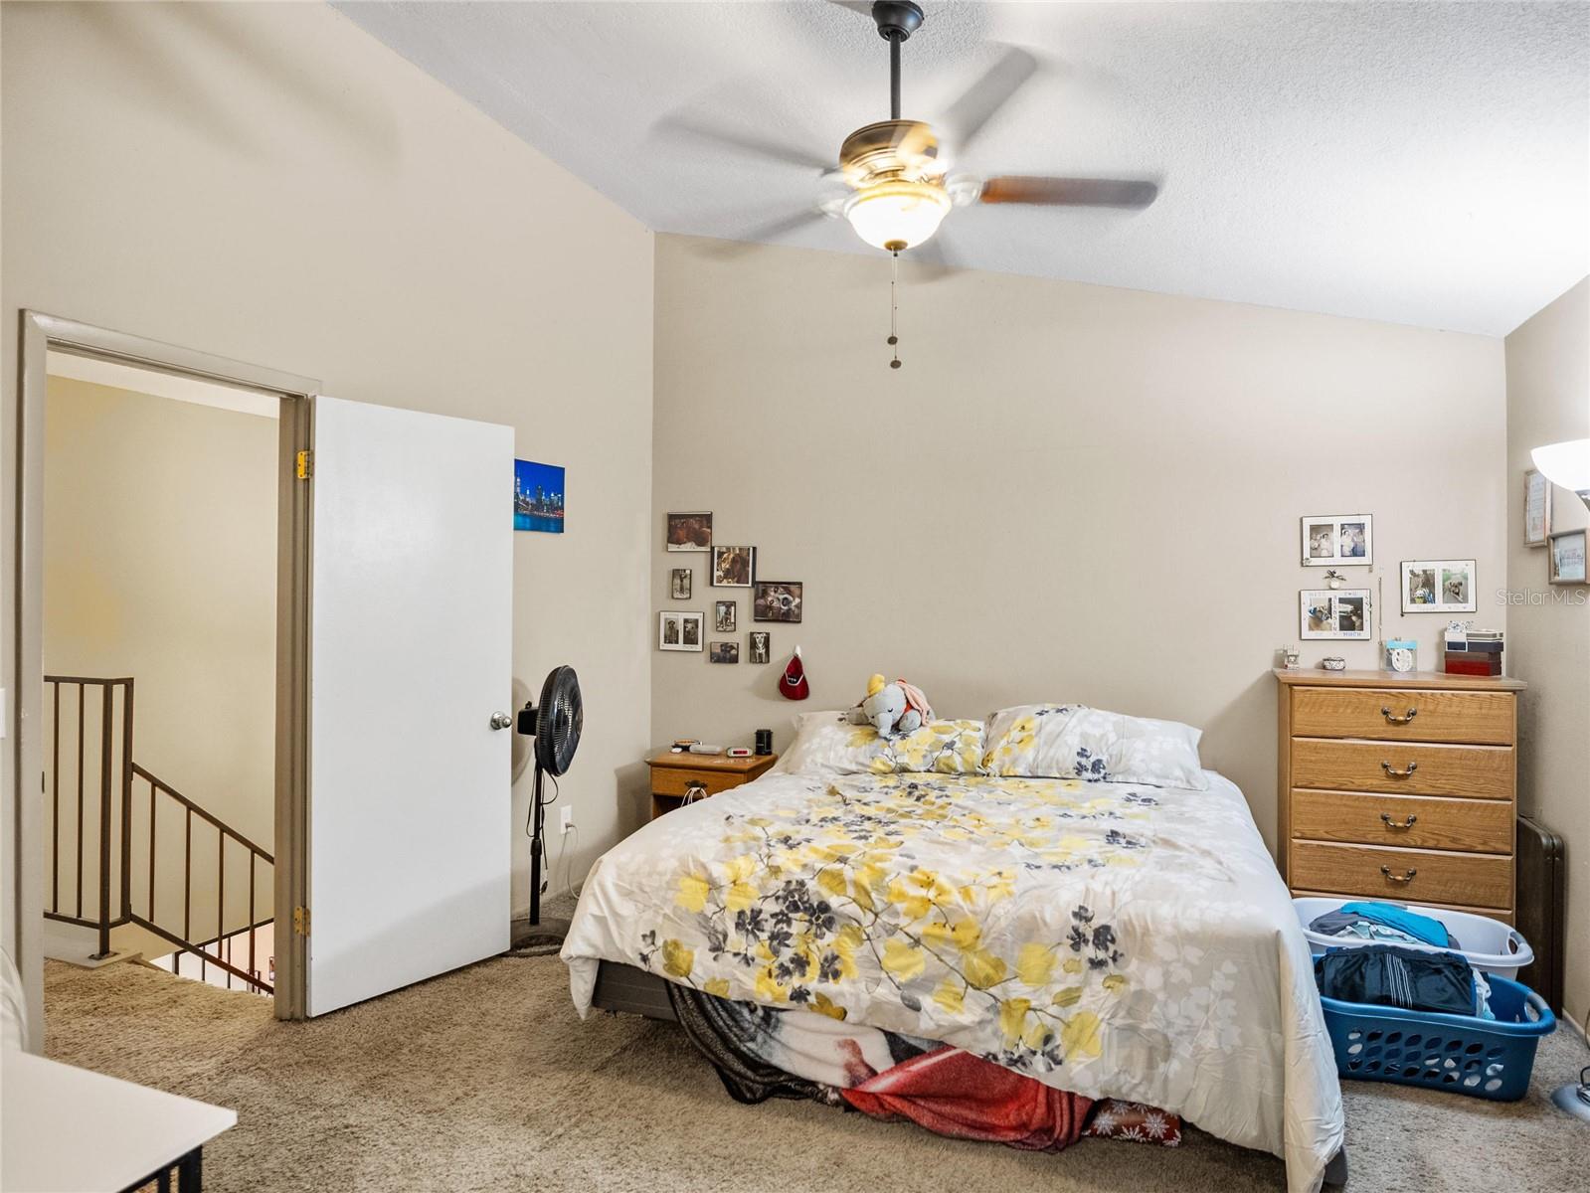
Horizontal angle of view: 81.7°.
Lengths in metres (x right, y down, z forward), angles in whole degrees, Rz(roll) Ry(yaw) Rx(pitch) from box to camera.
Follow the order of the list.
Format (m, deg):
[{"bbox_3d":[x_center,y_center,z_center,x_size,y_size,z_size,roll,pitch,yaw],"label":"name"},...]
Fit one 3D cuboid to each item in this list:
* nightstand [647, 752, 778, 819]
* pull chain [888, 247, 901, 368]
[{"bbox_3d":[-0.389,1.088,4.506,0.545,0.580,0.440,0,0,23],"label":"nightstand"},{"bbox_3d":[0.248,-0.716,2.290,0.034,0.298,0.030,0,0,0],"label":"pull chain"}]

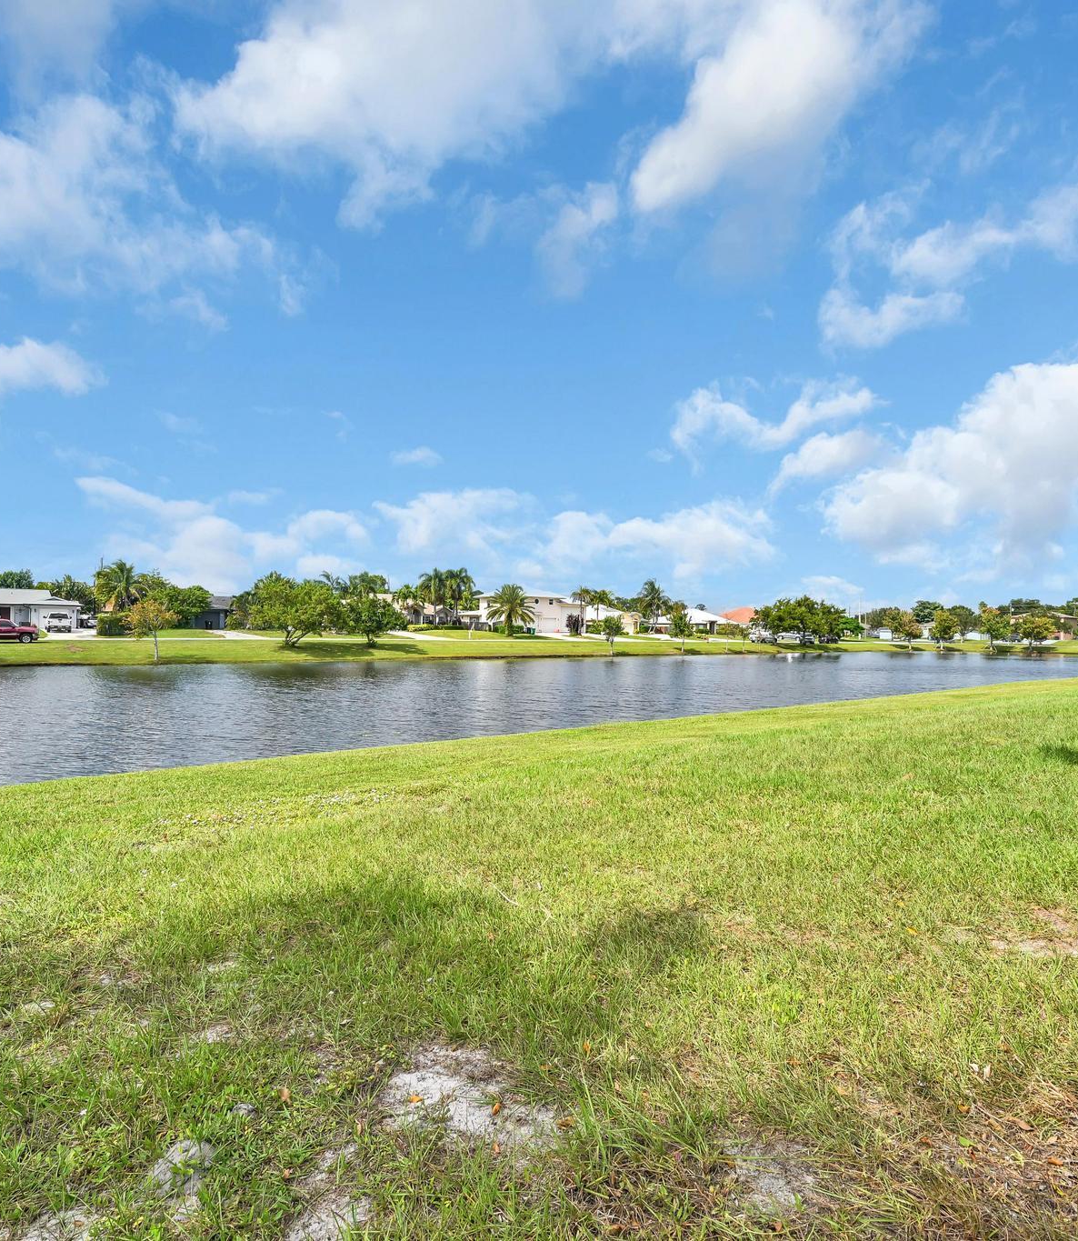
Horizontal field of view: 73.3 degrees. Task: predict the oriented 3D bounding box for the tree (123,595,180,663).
[{"bbox_3d":[-28.385,0.666,53.000,3.600,4.950,3.600,1,-2,-38],"label":"tree"}]

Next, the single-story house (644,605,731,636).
[{"bbox_3d":[31.007,0.151,149.903,16.000,5.400,12.000,1,-2,-39],"label":"single-story house"}]

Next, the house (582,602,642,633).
[{"bbox_3d":[10.978,-0.173,115.000,12.500,4.970,11.000,1,-2,-38],"label":"house"}]

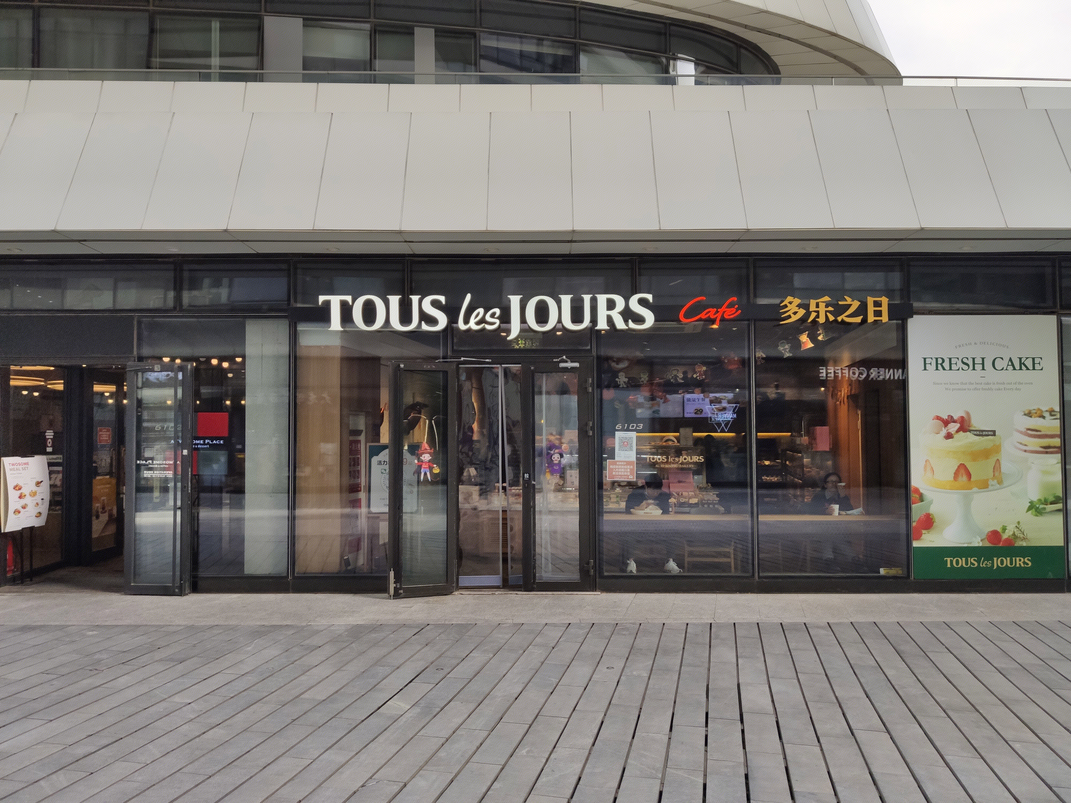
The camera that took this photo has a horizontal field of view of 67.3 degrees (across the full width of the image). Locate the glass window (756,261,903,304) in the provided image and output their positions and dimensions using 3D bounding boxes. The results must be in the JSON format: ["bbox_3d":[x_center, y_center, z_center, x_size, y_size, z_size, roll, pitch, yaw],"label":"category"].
[{"bbox_3d":[3.031,-1.206,8.279,1.541,0.511,0.080,0,-2,0],"label":"glass window"}]

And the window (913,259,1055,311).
[{"bbox_3d":[4.607,-1.206,8.278,1.472,0.528,0.080,0,-2,0],"label":"window"}]

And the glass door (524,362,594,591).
[{"bbox_3d":[0.244,0.759,8.226,0.719,2.338,0.070,0,-2,0],"label":"glass door"}]

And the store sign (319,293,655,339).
[{"bbox_3d":[-0.484,-0.864,8.098,3.386,0.474,0.100,0,-2,0],"label":"store sign"}]

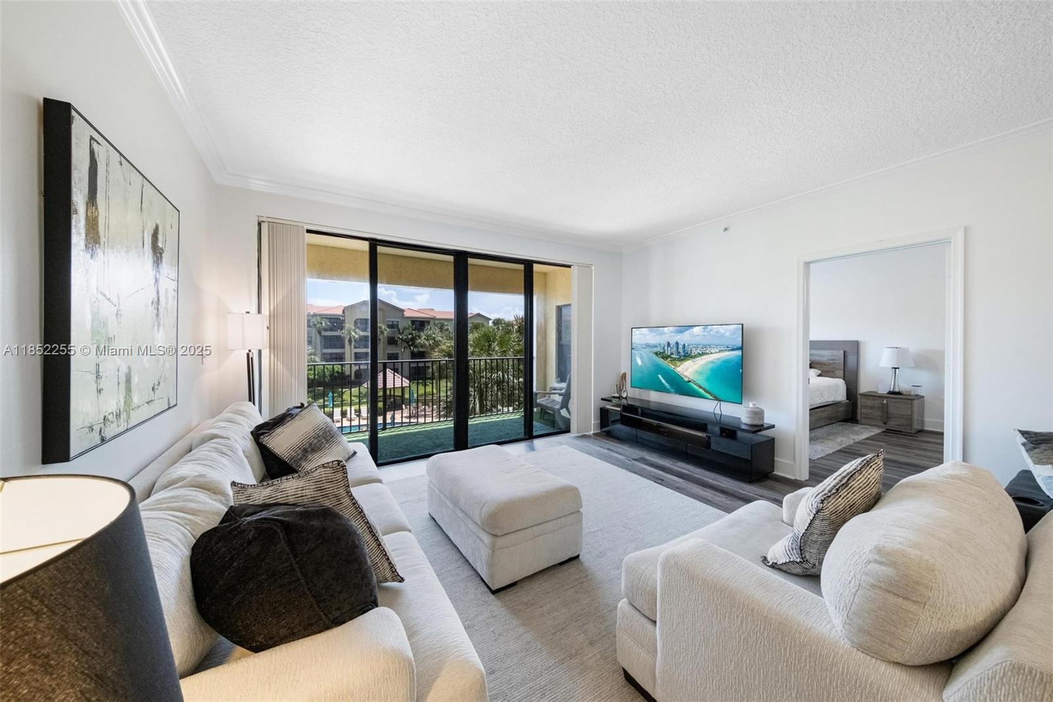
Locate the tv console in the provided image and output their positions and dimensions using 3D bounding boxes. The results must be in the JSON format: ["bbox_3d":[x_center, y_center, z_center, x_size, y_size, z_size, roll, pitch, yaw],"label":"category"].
[{"bbox_3d":[1.714,0.943,4.141,0.460,0.470,1.980,-1,2,-31],"label":"tv console"}]

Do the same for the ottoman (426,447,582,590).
[{"bbox_3d":[-0.198,1.010,2.418,0.650,0.470,1.070,-1,2,-31],"label":"ottoman"}]

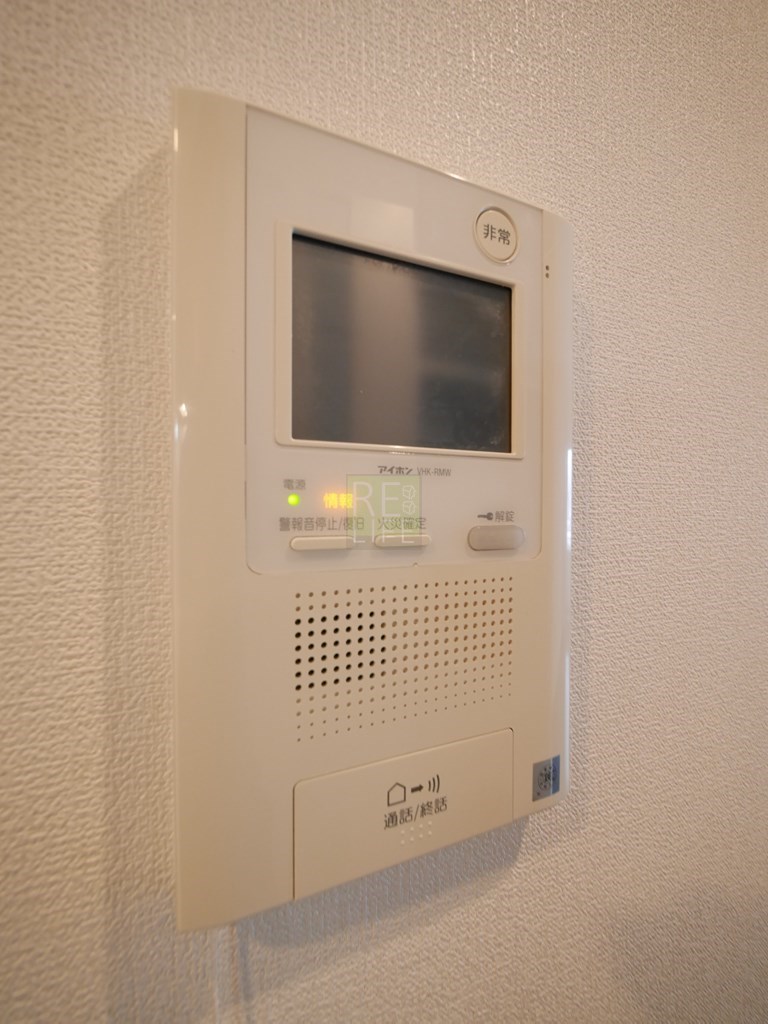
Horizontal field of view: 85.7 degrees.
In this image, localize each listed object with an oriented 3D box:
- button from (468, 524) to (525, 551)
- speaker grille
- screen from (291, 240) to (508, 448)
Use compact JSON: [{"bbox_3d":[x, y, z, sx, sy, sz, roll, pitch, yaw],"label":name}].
[{"bbox_3d":[0.037,0.008,0.134,0.022,0.008,0.004,0,1,-22],"label":"button"},{"bbox_3d":[0.009,0.042,0.125,0.073,0.041,0.003,0,1,-22],"label":"speaker grille"},{"bbox_3d":[0.008,-0.046,0.124,0.071,0.054,0.004,0,1,-22],"label":"screen"}]

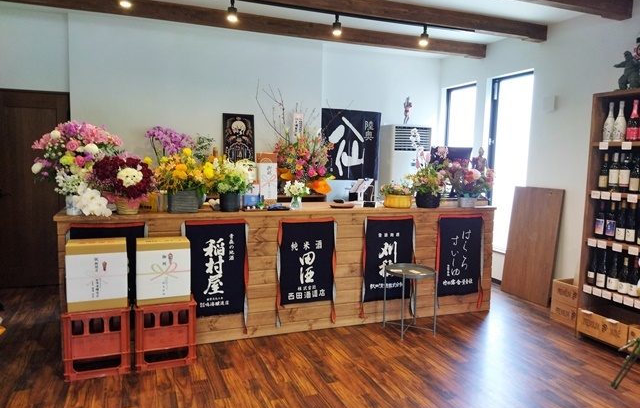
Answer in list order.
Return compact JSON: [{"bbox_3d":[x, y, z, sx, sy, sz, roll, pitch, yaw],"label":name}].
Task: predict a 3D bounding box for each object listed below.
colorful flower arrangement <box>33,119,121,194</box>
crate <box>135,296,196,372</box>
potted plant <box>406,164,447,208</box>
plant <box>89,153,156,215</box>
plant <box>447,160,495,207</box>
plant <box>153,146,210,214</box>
[{"bbox_3d":[-1.654,-0.317,3.417,0.562,0.504,0.450,-1,6,-22],"label":"colorful flower arrangement"},{"bbox_3d":[-1.063,0.872,3.436,0.383,0.420,0.265,-1,6,-22],"label":"crate"},{"bbox_3d":[0.978,-0.164,4.567,0.370,0.393,0.320,-1,6,-22],"label":"potted plant"},{"bbox_3d":[-1.453,-0.143,3.654,0.482,0.426,0.400,-1,5,-22],"label":"plant"},{"bbox_3d":[1.461,-0.199,4.845,0.430,0.430,0.350,-1,6,-23],"label":"plant"},{"bbox_3d":[-1.042,-0.175,3.742,0.390,0.464,0.340,-1,6,-22],"label":"plant"}]

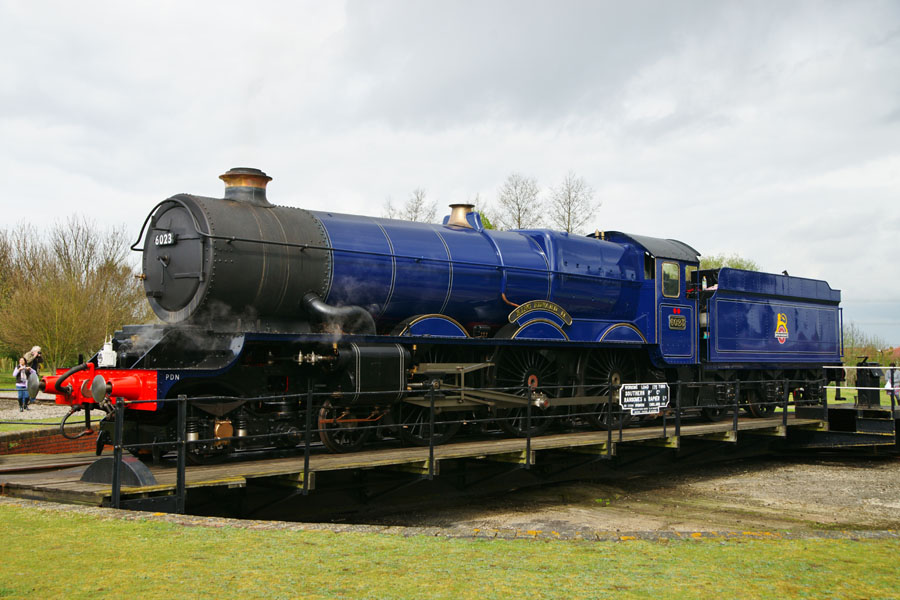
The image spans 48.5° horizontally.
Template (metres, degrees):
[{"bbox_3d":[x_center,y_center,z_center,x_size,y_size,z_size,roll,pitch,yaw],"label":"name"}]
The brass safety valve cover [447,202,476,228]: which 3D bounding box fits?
[{"bbox_3d":[0.215,-1.435,17.374,0.480,0.420,0.480,0,-4,0],"label":"brass safety valve cover"}]

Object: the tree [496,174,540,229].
[{"bbox_3d":[4.019,-1.248,58.046,2.900,12.310,2.900,0,-4,0],"label":"tree"}]

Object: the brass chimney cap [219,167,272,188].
[{"bbox_3d":[-2.891,-1.708,14.186,0.750,0.250,0.750,0,-4,0],"label":"brass chimney cap"}]

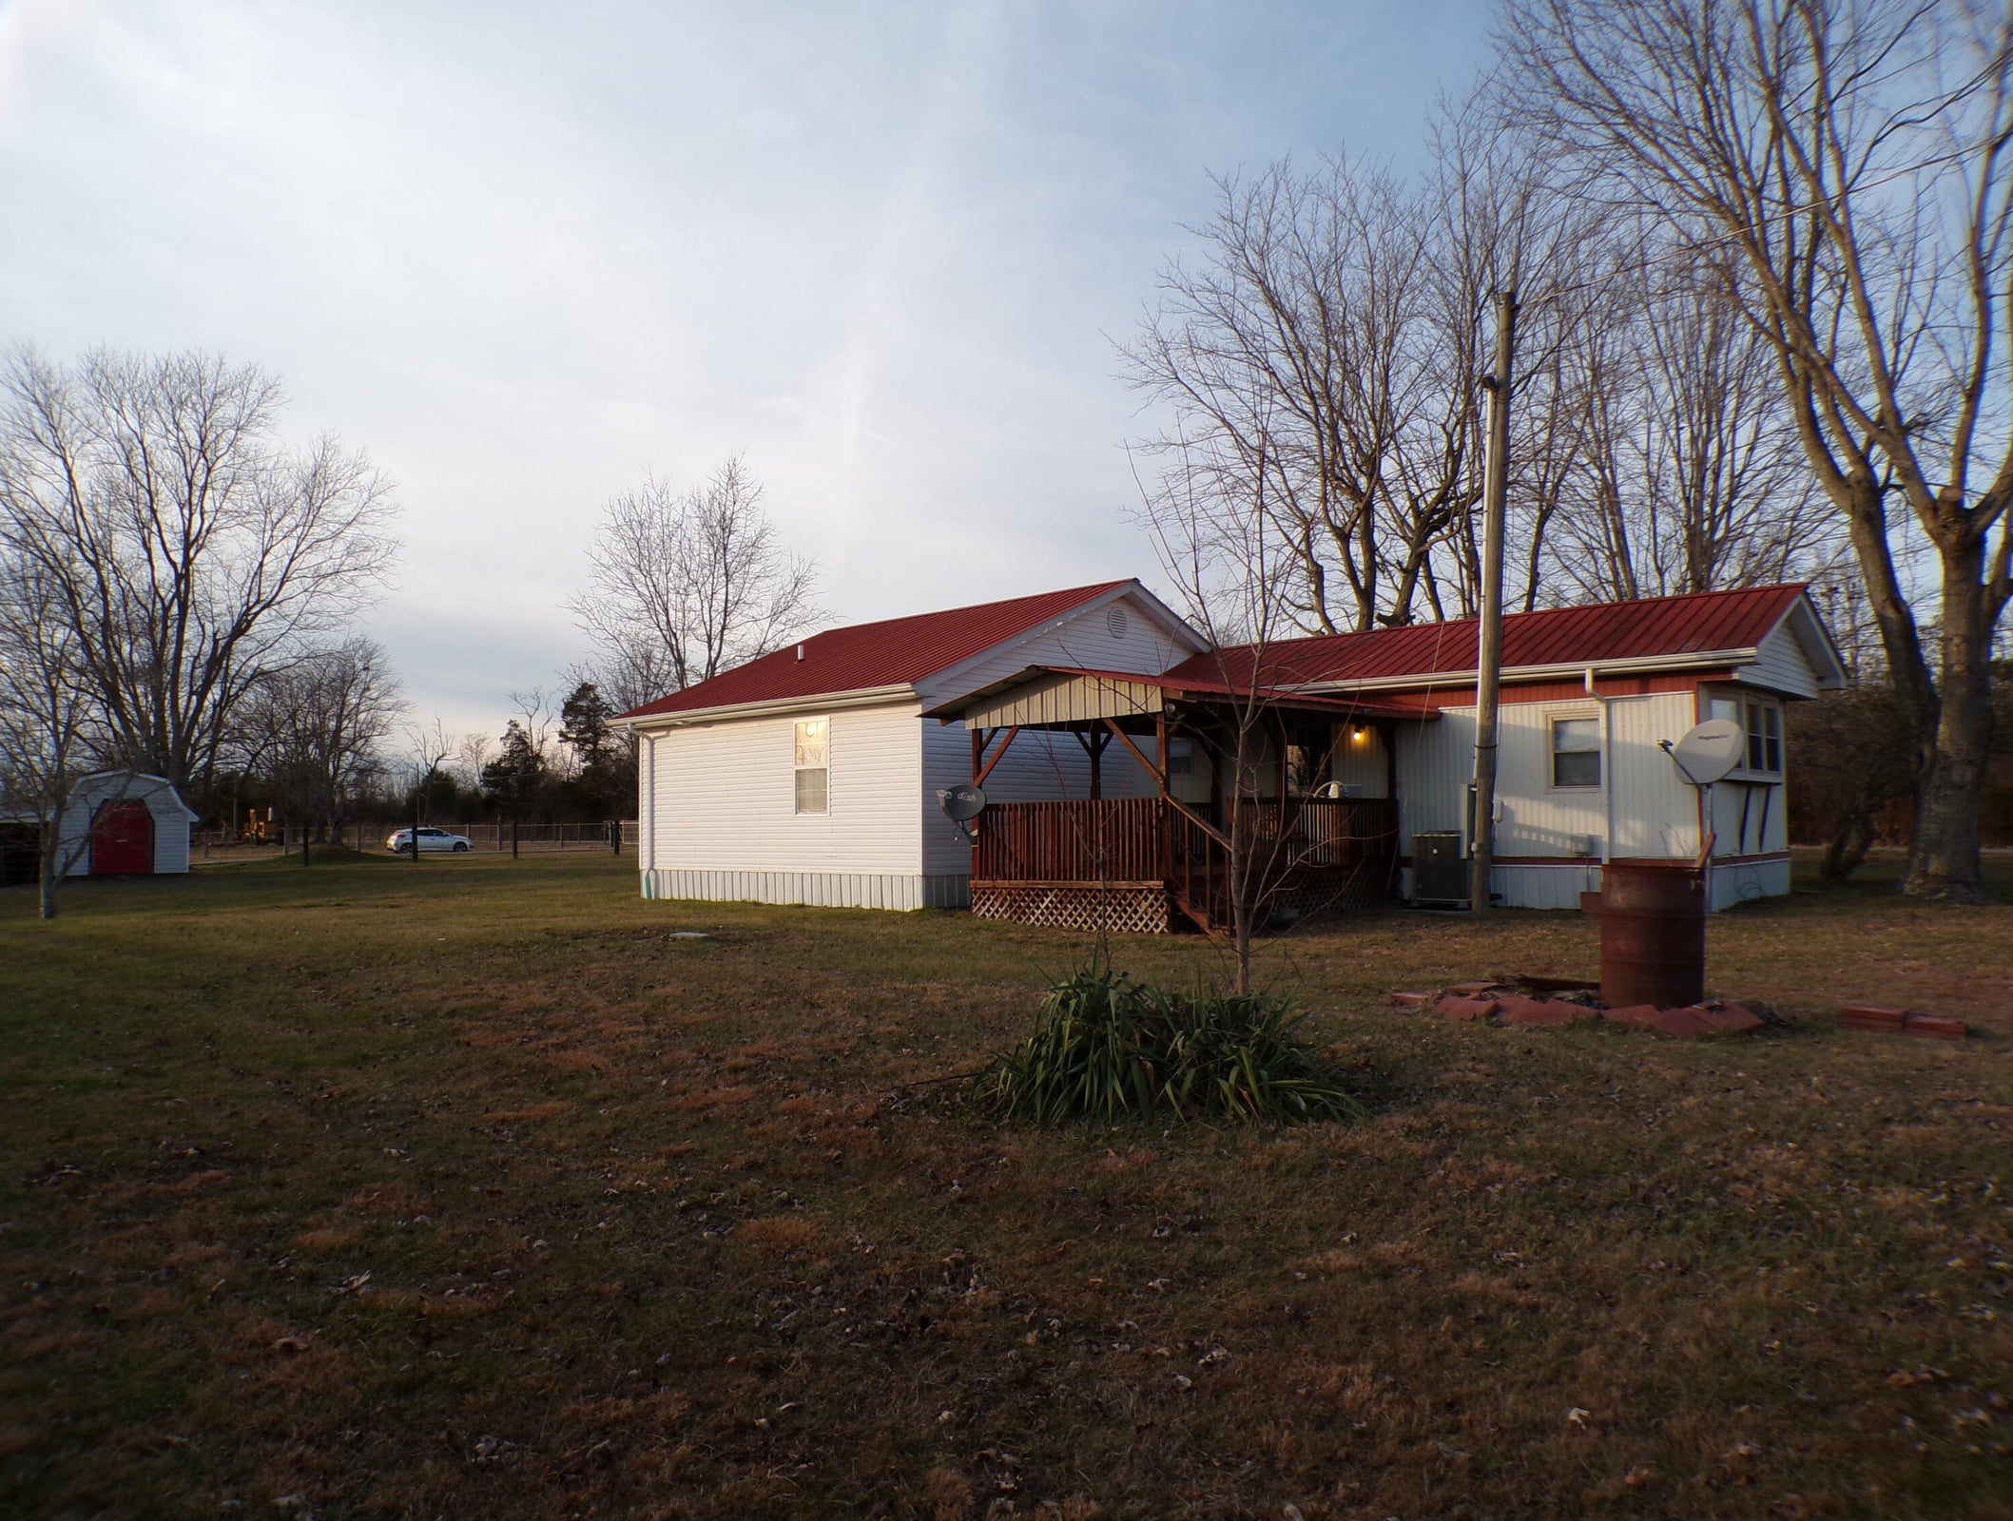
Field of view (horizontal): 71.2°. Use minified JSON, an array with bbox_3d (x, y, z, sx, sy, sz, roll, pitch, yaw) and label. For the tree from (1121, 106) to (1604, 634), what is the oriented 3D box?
[{"bbox_3d":[7.715,-5.859,30.500,10.000,16.500,10.000,-1,-3,14],"label":"tree"}]

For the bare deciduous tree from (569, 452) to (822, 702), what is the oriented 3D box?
[{"bbox_3d":[-11.070,-3.690,50.000,8.900,14.400,8.900,0,-3,-13],"label":"bare deciduous tree"}]

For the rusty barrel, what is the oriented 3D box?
[{"bbox_3d":[3.795,1.032,8.250,0.600,0.870,0.600,-2,-3,25],"label":"rusty barrel"}]

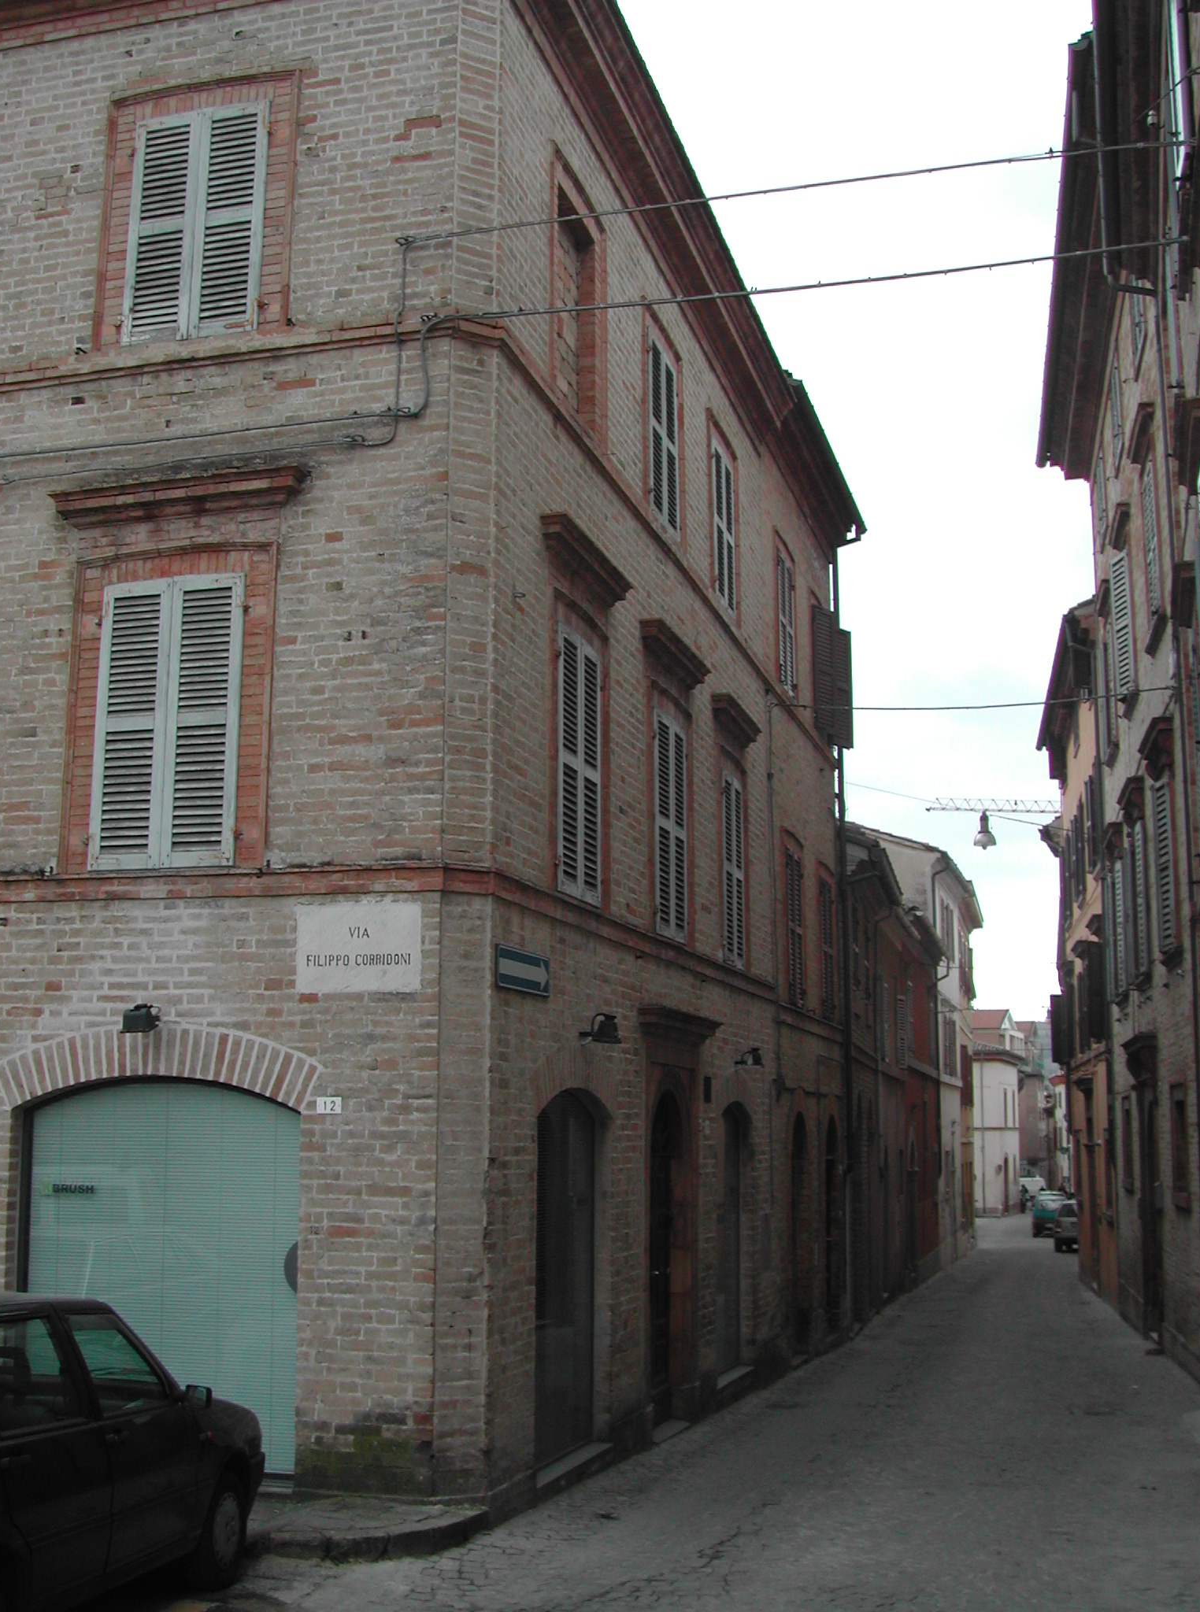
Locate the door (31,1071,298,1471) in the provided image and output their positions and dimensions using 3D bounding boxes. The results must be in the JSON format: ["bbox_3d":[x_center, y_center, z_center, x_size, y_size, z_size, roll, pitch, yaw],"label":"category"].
[{"bbox_3d":[-2.590,2.703,10.390,1.860,2.200,0.100,-3,-11,15],"label":"door"}]

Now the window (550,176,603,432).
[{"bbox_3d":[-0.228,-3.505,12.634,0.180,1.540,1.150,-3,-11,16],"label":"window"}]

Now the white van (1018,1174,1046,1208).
[{"bbox_3d":[31.845,28.385,130.000,1.920,2.150,4.800,-2,-10,13],"label":"white van"}]

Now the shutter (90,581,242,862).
[{"bbox_3d":[-2.654,-0.515,10.847,0.970,1.800,0.070,-3,-11,15],"label":"shutter"}]

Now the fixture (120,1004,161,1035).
[{"bbox_3d":[-2.693,1.249,10.383,0.170,0.190,0.260,-3,-11,15],"label":"fixture"}]

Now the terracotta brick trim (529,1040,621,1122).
[{"bbox_3d":[-0.193,1.815,11.710,0.150,0.490,1.930,-3,-11,16],"label":"terracotta brick trim"}]

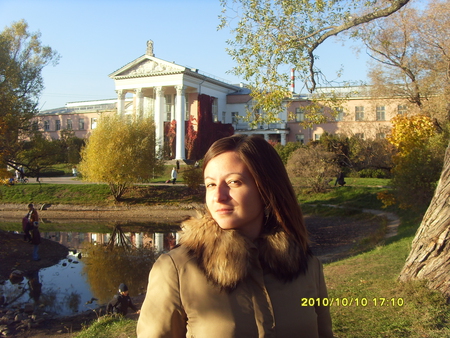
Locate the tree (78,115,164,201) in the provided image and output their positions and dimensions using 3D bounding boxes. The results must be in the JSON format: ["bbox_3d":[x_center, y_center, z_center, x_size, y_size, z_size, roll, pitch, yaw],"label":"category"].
[{"bbox_3d":[-8.260,-0.920,40.500,6.800,6.900,6.600,0,0,0],"label":"tree"}]

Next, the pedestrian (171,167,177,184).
[{"bbox_3d":[-5.080,0.690,50.500,0.450,1.650,0.500,0,0,0],"label":"pedestrian"}]

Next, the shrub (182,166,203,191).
[{"bbox_3d":[-2.690,0.820,44.000,2.000,2.050,2.000,0,0,0],"label":"shrub"}]

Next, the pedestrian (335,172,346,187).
[{"bbox_3d":[10.590,0.870,46.500,0.550,1.600,0.550,0,0,0],"label":"pedestrian"}]

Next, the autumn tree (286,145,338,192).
[{"bbox_3d":[6.900,-0.040,40.000,4.100,3.800,4.000,0,0,0],"label":"autumn tree"}]

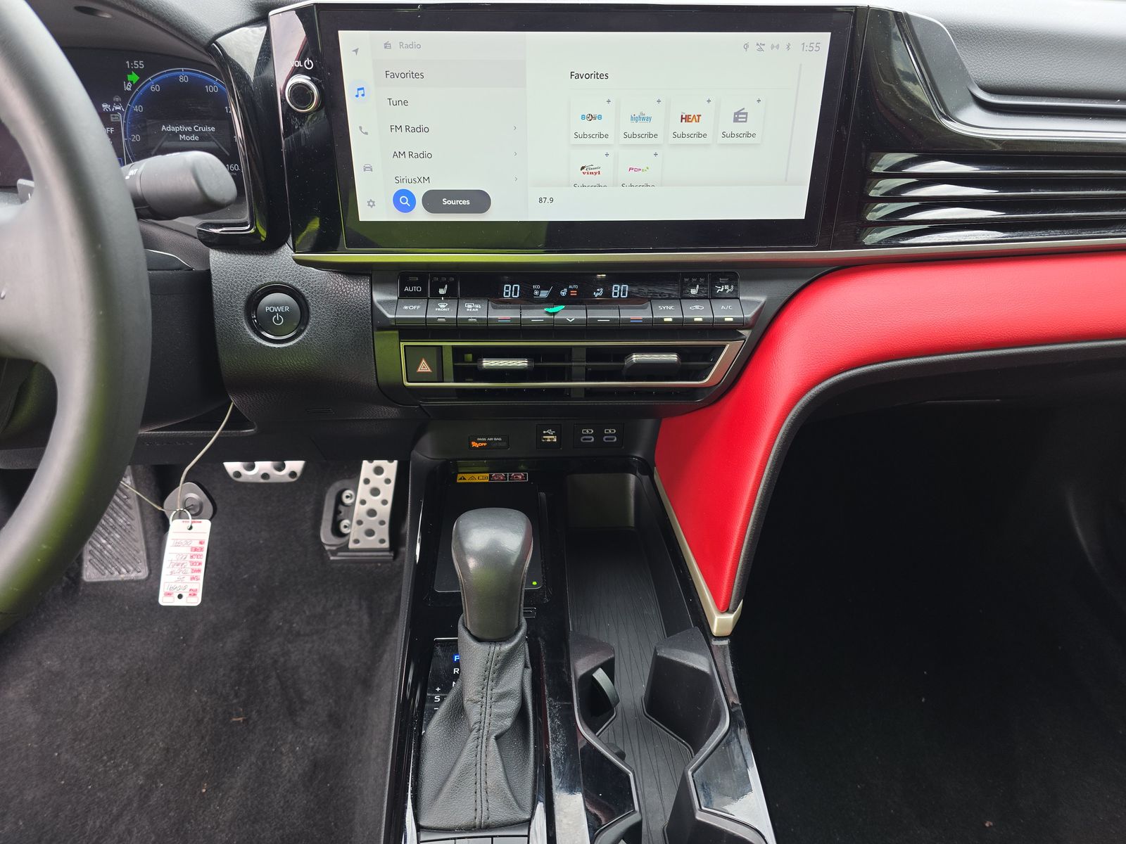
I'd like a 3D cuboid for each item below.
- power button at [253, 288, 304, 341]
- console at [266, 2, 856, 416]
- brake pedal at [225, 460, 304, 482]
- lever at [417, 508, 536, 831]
[{"bbox_3d":[-0.193,-0.072,0.508,0.035,0.035,0.014,0,20,1],"label":"power button"},{"bbox_3d":[0.002,-0.138,0.518,0.345,0.266,0.090,-1,26,-2],"label":"console"},{"bbox_3d":[-0.376,0.048,0.946,0.112,0.058,0.025,0,8,0],"label":"brake pedal"},{"bbox_3d":[-0.048,0.131,0.420,0.066,0.140,0.122,0,36,0],"label":"lever"}]

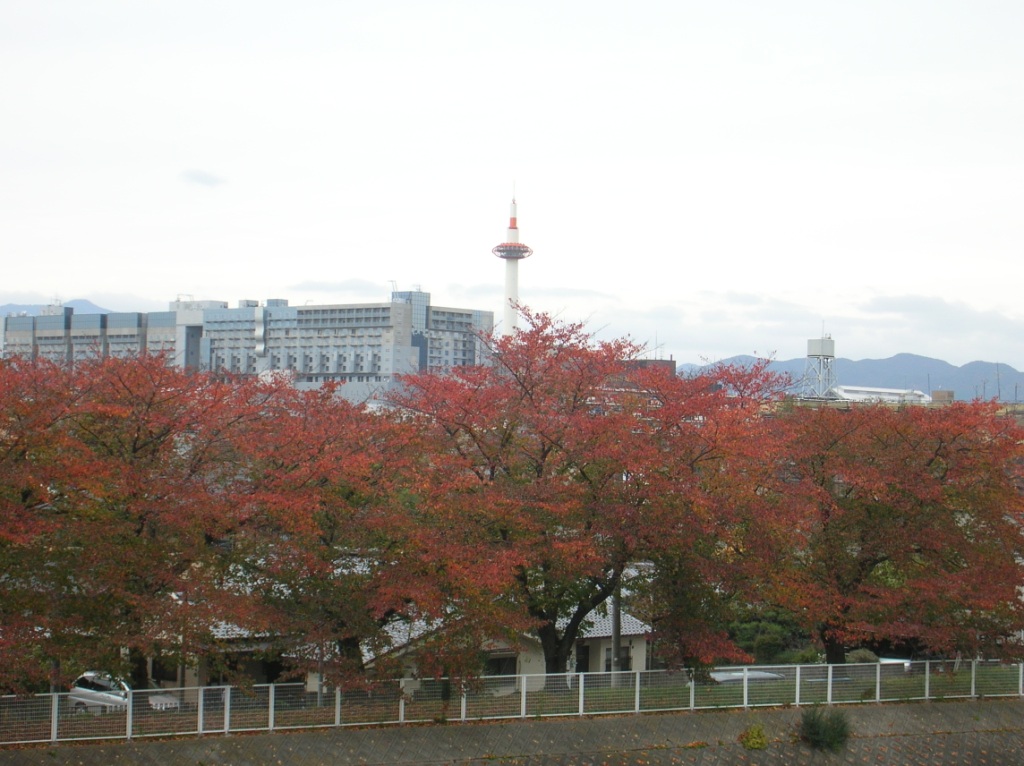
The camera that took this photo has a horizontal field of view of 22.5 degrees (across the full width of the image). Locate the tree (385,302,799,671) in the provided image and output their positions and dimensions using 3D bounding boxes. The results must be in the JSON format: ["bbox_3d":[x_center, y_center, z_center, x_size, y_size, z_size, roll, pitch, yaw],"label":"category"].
[{"bbox_3d":[2.350,3.610,79.000,12.100,11.600,11.000,1,-1,0],"label":"tree"}]

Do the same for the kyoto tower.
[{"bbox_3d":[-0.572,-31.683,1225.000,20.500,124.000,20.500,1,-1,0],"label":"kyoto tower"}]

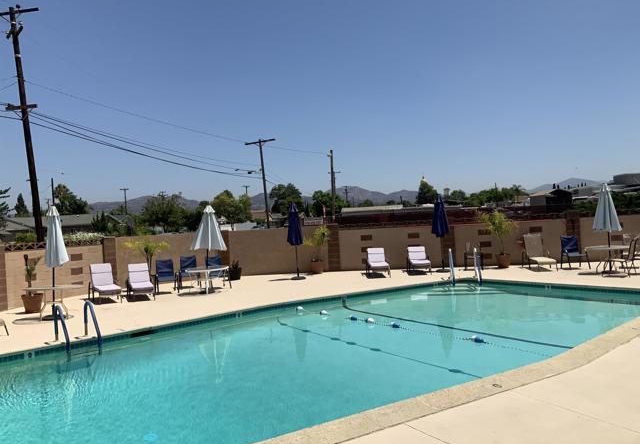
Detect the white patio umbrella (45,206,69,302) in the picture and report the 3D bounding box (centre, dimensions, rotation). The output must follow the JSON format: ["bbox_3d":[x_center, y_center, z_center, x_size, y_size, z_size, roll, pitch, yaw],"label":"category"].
[{"bbox_3d":[-5.683,0.848,11.547,0.540,2.430,0.540,-3,0,-27],"label":"white patio umbrella"}]

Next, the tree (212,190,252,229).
[{"bbox_3d":[-9.416,-0.441,57.984,4.300,5.942,4.300,-3,0,-9],"label":"tree"}]

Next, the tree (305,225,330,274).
[{"bbox_3d":[-0.101,0.941,19.316,0.900,1.780,0.850,-3,0,0],"label":"tree"}]

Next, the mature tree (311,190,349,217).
[{"bbox_3d":[1.403,-1.047,69.983,5.000,6.138,4.800,-3,0,1],"label":"mature tree"}]

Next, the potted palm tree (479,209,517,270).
[{"bbox_3d":[5.931,0.543,17.776,1.200,1.920,1.150,-3,0,18],"label":"potted palm tree"}]

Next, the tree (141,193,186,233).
[{"bbox_3d":[-17.480,-0.474,60.024,5.000,5.660,5.000,-3,0,0],"label":"tree"}]

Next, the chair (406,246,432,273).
[{"bbox_3d":[3.098,1.210,16.993,0.660,0.840,1.850,-3,0,6],"label":"chair"}]

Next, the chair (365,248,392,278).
[{"bbox_3d":[1.820,1.282,16.843,0.660,0.830,1.850,-3,0,5],"label":"chair"}]

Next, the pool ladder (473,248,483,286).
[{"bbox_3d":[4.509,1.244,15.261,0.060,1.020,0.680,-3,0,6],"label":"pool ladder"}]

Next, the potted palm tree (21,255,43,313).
[{"bbox_3d":[-7.157,1.515,13.275,0.600,1.420,0.600,-3,1,-33],"label":"potted palm tree"}]

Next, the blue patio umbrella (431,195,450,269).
[{"bbox_3d":[4.013,0.354,17.717,0.560,2.500,0.560,-3,0,13],"label":"blue patio umbrella"}]

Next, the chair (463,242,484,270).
[{"bbox_3d":[5.068,1.095,17.677,0.660,0.940,0.850,-3,0,13],"label":"chair"}]

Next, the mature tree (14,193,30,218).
[{"bbox_3d":[-37.648,0.166,67.979,2.600,7.826,2.600,-3,0,-29],"label":"mature tree"}]

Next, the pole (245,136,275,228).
[{"bbox_3d":[-5.297,-3.111,52.000,2.750,9.840,0.300,-6,0,12],"label":"pole"}]

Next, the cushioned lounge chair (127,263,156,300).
[{"bbox_3d":[-4.959,1.662,14.647,0.640,0.880,1.500,-3,1,-27],"label":"cushioned lounge chair"}]

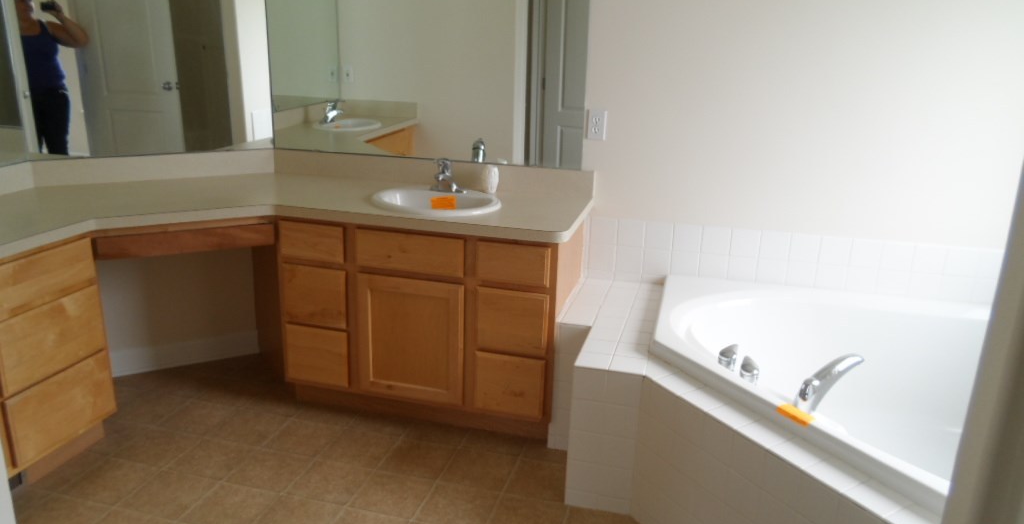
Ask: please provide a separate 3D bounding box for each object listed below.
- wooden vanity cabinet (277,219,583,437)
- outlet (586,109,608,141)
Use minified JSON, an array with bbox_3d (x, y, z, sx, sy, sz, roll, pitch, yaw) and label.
[{"bbox_3d":[-0.300,0.189,2.951,1.062,0.797,0.555,6,17,14],"label":"wooden vanity cabinet"},{"bbox_3d":[0.331,-0.530,2.870,0.071,0.116,0.010,6,17,14],"label":"outlet"}]

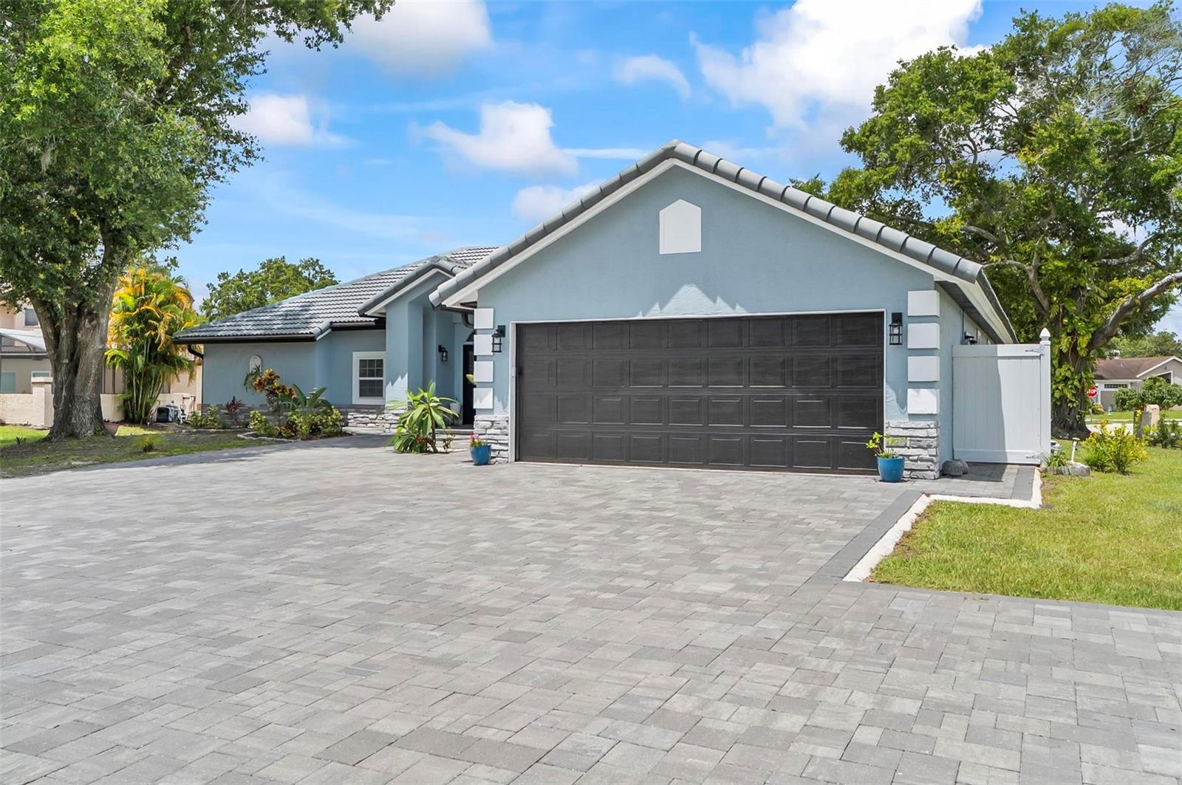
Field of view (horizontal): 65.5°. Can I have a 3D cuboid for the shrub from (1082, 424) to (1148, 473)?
[{"bbox_3d":[7.180,0.765,12.600,0.840,0.700,0.780,0,0,29],"label":"shrub"}]

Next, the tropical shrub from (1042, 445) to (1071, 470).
[{"bbox_3d":[6.530,0.910,12.850,0.390,0.380,0.380,0,0,27],"label":"tropical shrub"}]

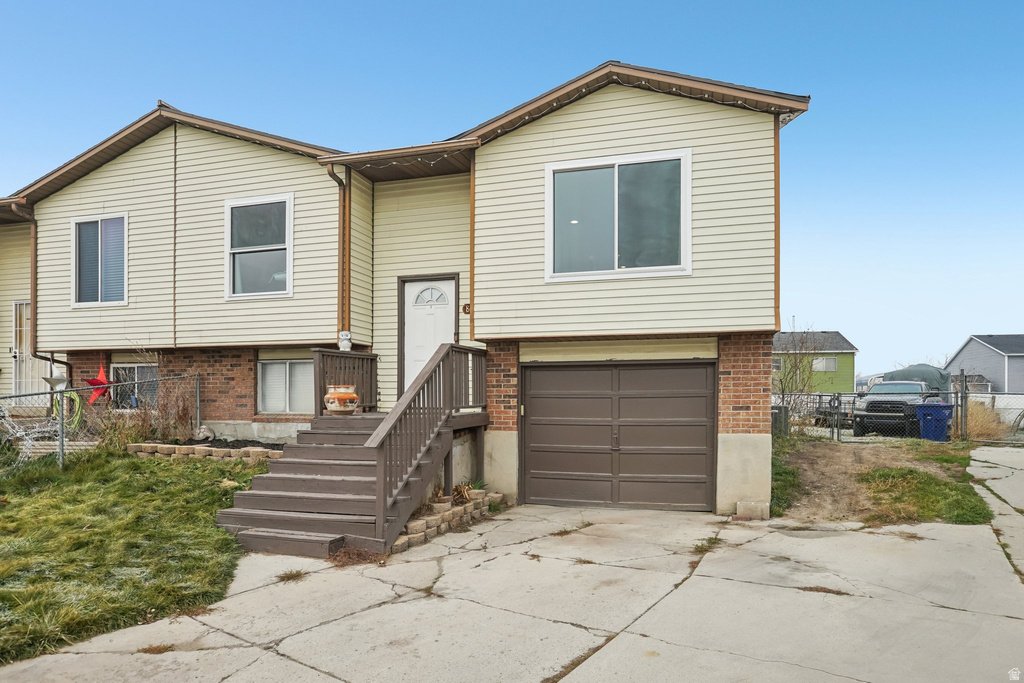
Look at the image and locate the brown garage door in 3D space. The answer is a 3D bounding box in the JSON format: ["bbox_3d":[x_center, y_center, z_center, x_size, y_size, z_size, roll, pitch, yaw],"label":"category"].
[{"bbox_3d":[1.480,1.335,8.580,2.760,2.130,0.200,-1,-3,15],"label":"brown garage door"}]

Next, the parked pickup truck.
[{"bbox_3d":[14.300,2.450,22.000,2.020,1.930,5.700,-2,-4,41],"label":"parked pickup truck"}]

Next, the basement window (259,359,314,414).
[{"bbox_3d":[-3.780,0.775,10.060,1.160,0.910,0.100,-1,-3,15],"label":"basement window"}]

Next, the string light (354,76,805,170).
[{"bbox_3d":[0.490,-3.080,8.170,6.200,0.920,0.300,-1,-3,15],"label":"string light"}]

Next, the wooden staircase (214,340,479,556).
[{"bbox_3d":[-1.820,1.110,7.660,2.150,2.150,3.900,-1,-3,15],"label":"wooden staircase"}]

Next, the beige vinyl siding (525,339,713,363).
[{"bbox_3d":[1.470,0.125,8.560,2.800,0.290,0.070,-1,-3,15],"label":"beige vinyl siding"}]

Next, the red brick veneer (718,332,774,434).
[{"bbox_3d":[3.190,0.575,8.140,0.660,1.340,0.250,-1,-3,15],"label":"red brick veneer"}]

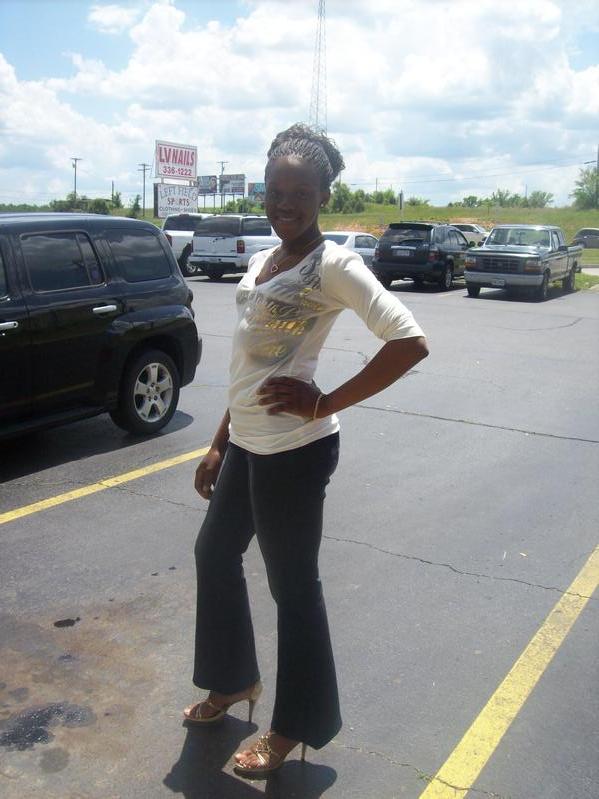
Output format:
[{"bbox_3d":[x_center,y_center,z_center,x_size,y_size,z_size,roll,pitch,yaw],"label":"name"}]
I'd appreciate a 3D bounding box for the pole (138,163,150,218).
[{"bbox_3d":[-29.851,-40.193,160.000,2.300,10.600,0.320,1,11,0],"label":"pole"}]

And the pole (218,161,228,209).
[{"bbox_3d":[-15.858,-43.890,172.000,2.300,10.500,0.320,1,11,0],"label":"pole"}]

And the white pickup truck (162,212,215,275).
[{"bbox_3d":[-3.379,-5.309,28.582,1.980,1.900,5.600,8,13,30],"label":"white pickup truck"}]

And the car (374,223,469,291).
[{"bbox_3d":[3.852,-4.195,24.227,1.920,1.770,4.720,7,13,24],"label":"car"}]

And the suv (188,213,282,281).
[{"bbox_3d":[-1.151,-4.860,26.619,2.000,1.900,5.200,8,13,30],"label":"suv"}]

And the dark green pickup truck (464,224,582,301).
[{"bbox_3d":[6.095,-3.743,22.177,2.000,1.800,5.500,7,13,26],"label":"dark green pickup truck"}]

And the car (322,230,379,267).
[{"bbox_3d":[1.402,-4.342,25.483,1.780,1.450,4.650,8,13,28],"label":"car"}]

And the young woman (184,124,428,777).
[{"bbox_3d":[-0.004,0.174,2.321,0.440,1.750,0.560,-8,14,-37],"label":"young woman"}]

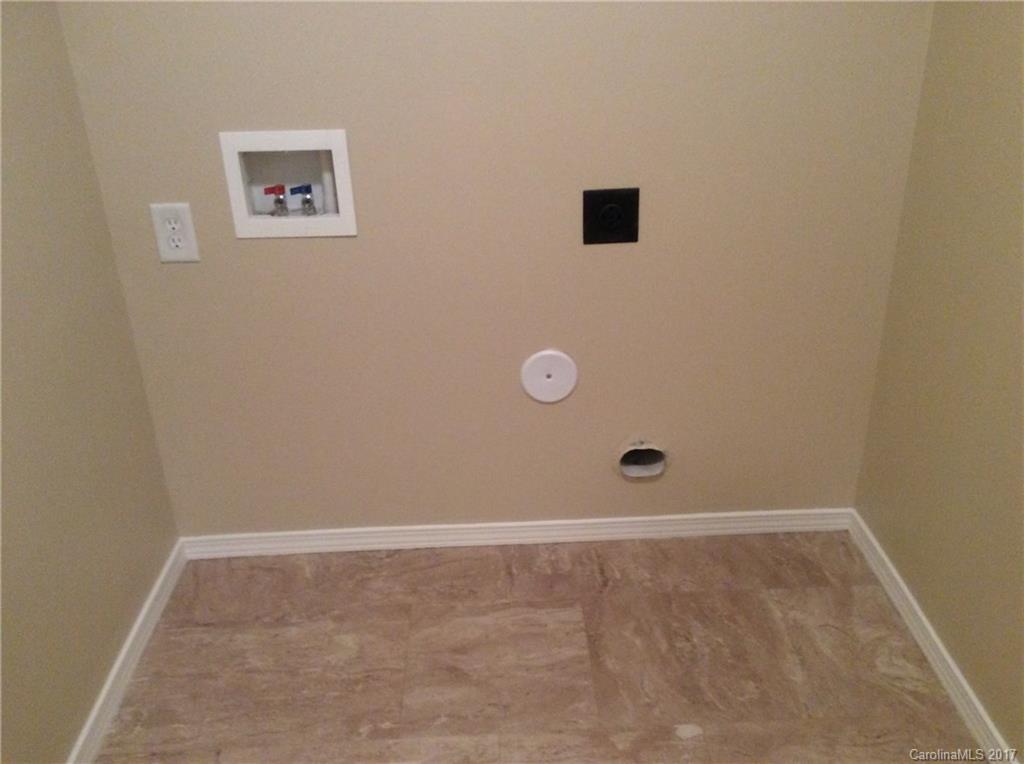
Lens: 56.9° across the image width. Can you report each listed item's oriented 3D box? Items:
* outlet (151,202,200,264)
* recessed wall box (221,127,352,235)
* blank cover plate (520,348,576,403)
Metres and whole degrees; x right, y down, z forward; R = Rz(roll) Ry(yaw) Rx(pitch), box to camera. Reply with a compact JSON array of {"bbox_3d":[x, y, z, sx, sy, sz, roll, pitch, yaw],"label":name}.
[{"bbox_3d":[-0.693,-0.307,1.949,0.079,0.124,0.008,-2,26,-1],"label":"outlet"},{"bbox_3d":[-0.449,-0.415,1.946,0.248,0.215,0.080,-2,26,-1],"label":"recessed wall box"},{"bbox_3d":[0.084,-0.013,2.118,0.126,0.128,0.009,-2,26,-1],"label":"blank cover plate"}]

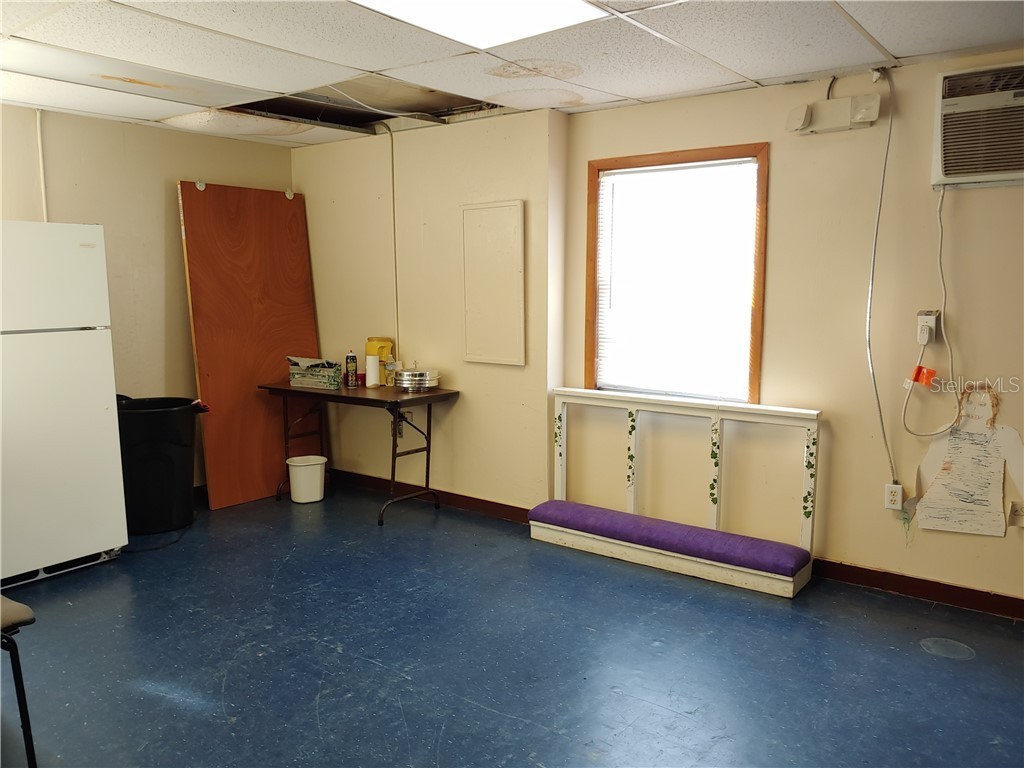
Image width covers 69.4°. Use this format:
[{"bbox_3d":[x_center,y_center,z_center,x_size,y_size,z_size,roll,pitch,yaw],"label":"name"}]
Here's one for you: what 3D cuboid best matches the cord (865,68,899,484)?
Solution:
[{"bbox_3d":[1.662,-0.450,3.264,0.180,1.830,0.060,6,11,35],"label":"cord"}]

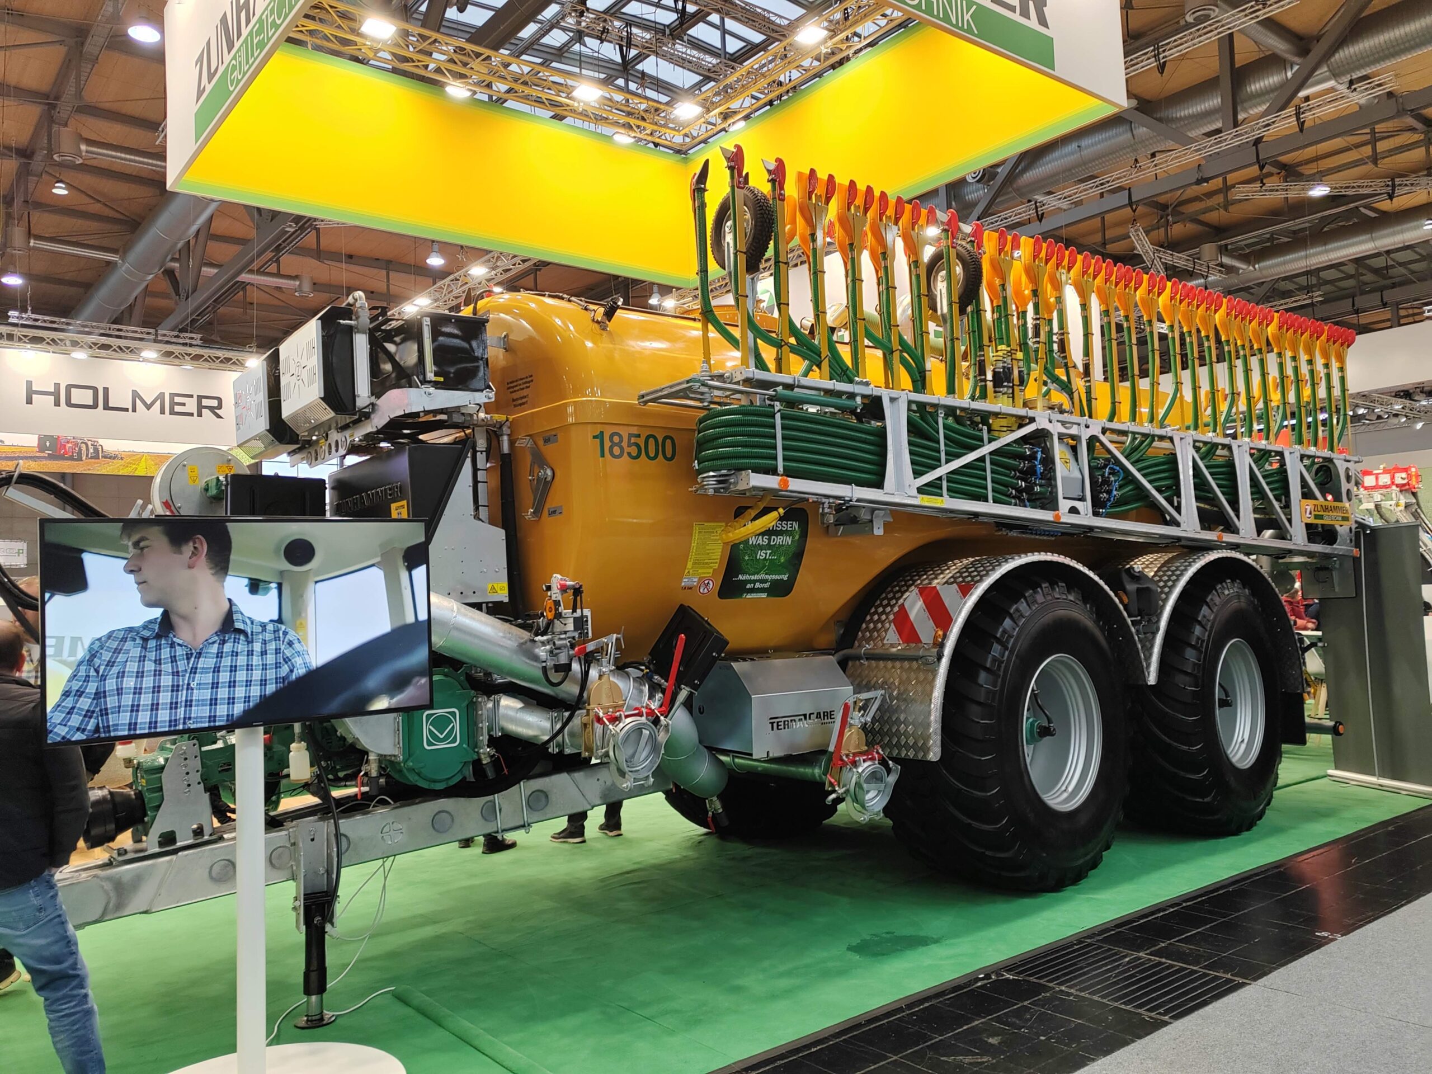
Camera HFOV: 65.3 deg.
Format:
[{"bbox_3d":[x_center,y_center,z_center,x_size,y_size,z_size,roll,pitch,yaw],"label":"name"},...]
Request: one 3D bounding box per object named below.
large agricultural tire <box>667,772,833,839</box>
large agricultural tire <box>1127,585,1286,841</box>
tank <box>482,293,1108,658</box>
[{"bbox_3d":[0.326,1.224,8.100,1.790,1.760,0.770,1,-4,-39],"label":"large agricultural tire"},{"bbox_3d":[3.277,1.124,7.761,1.790,1.760,0.770,1,-5,-42],"label":"large agricultural tire"},{"bbox_3d":[1.122,-0.232,7.485,6.300,1.950,2.300,1,-4,-39],"label":"tank"}]

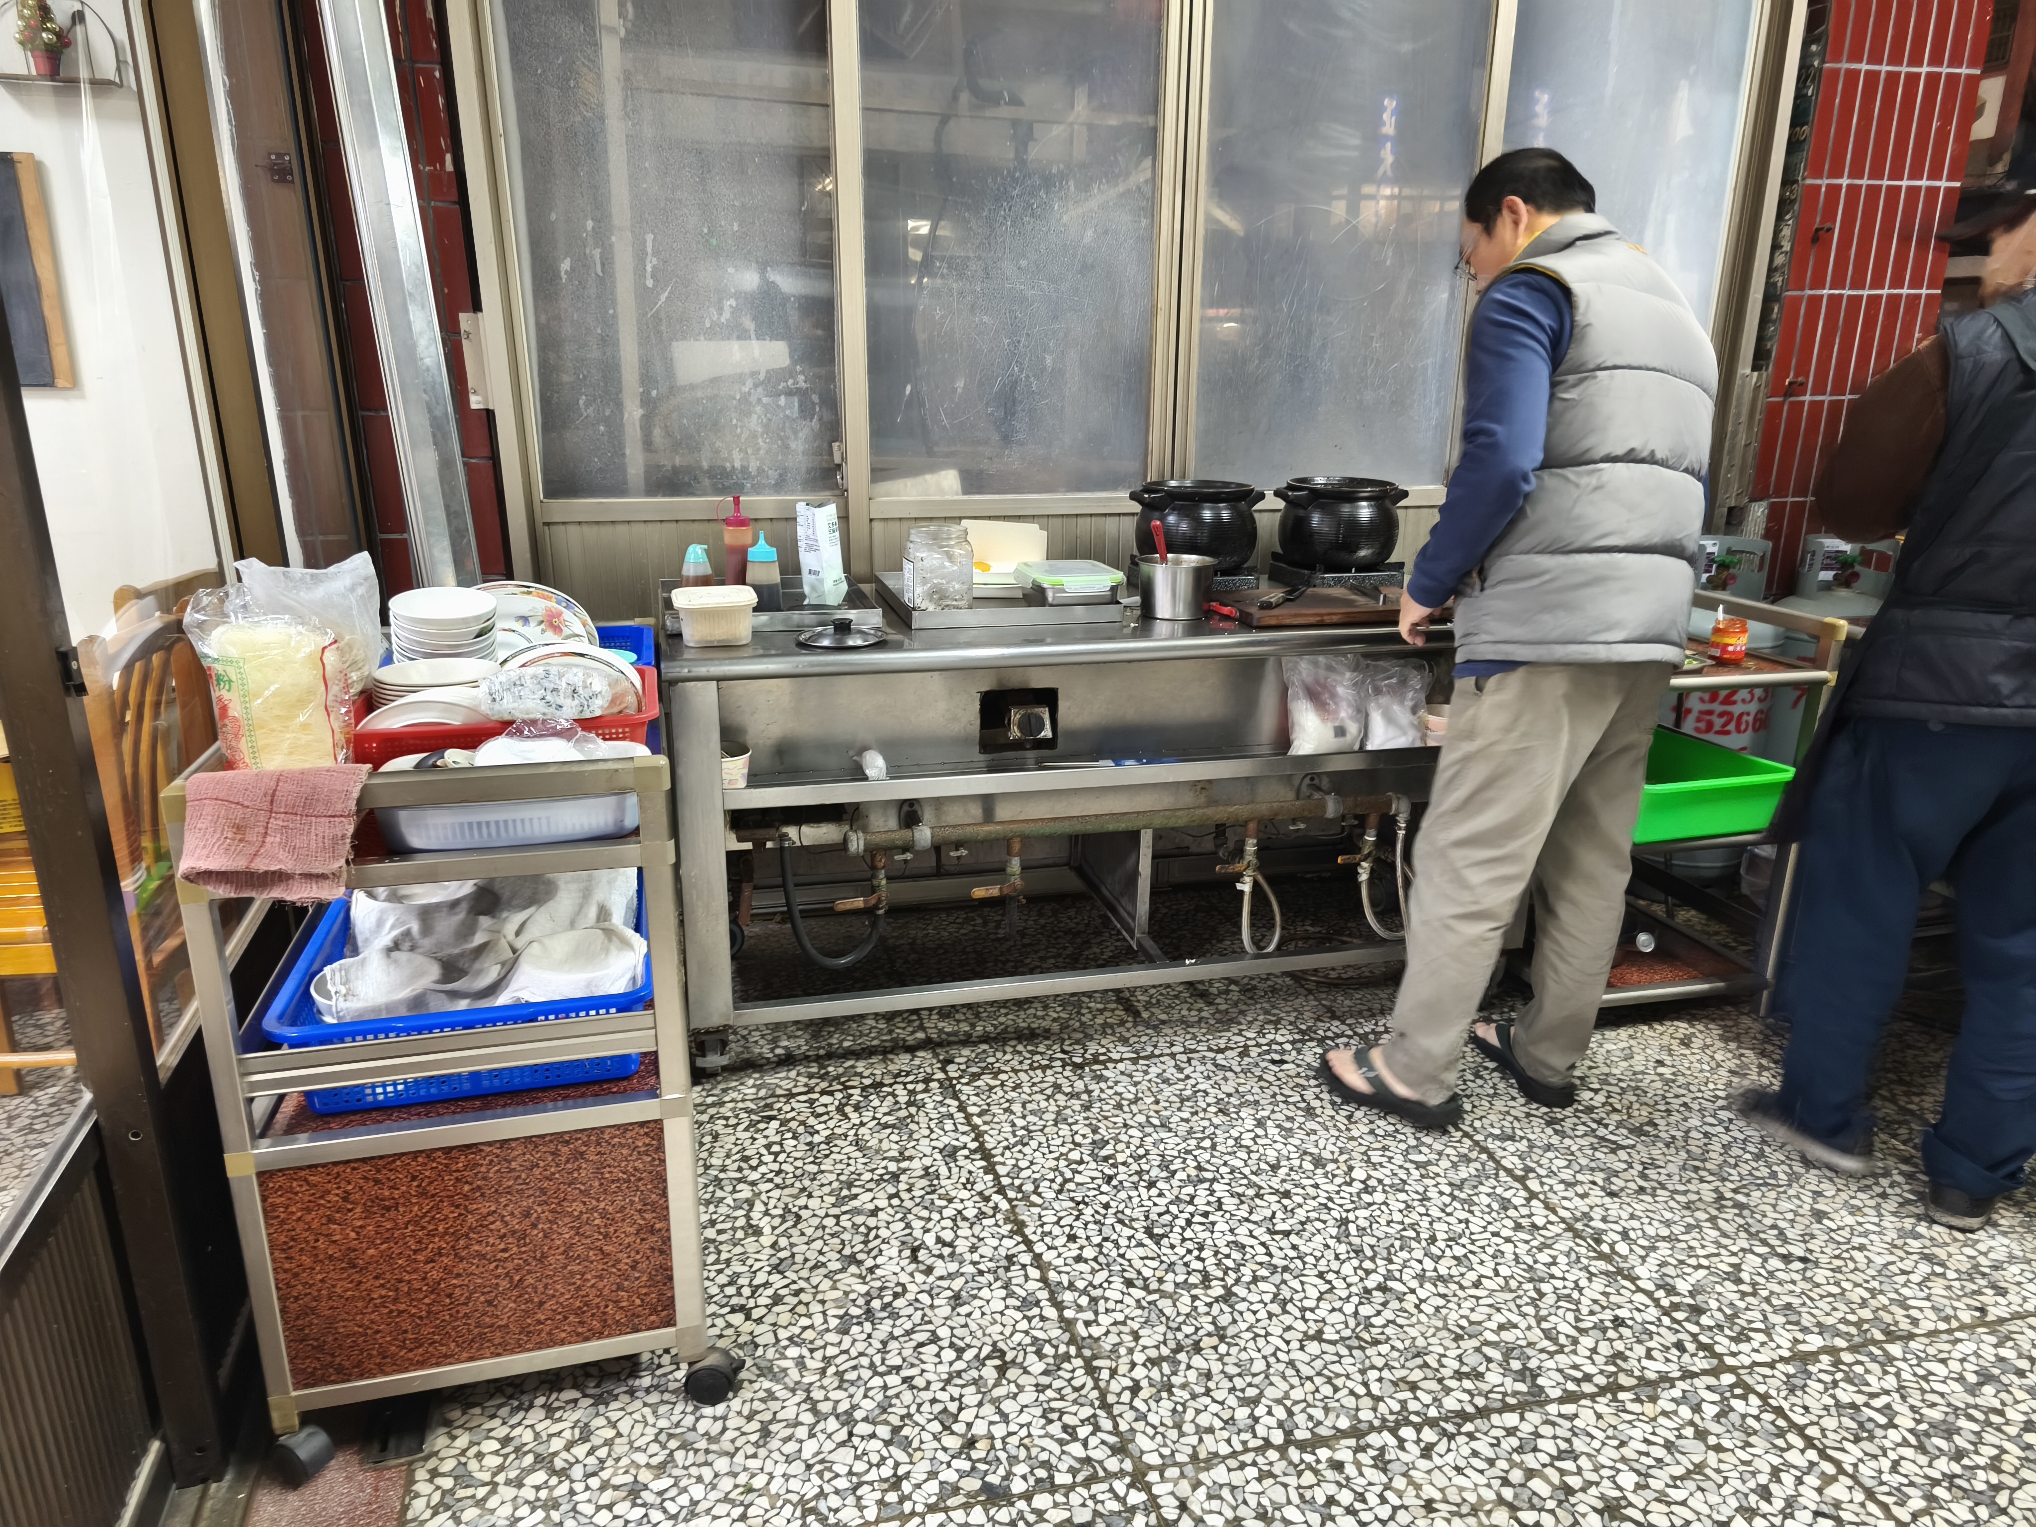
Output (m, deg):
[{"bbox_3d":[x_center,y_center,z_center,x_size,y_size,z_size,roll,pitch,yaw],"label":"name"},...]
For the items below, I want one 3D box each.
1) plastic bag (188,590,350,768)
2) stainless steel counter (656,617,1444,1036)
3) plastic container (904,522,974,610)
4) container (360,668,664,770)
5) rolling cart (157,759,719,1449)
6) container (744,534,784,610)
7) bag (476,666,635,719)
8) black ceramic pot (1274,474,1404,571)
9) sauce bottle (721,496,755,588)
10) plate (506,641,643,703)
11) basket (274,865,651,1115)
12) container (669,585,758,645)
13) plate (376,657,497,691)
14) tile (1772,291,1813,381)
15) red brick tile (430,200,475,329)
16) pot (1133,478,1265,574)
[{"bbox_3d":[-0.797,-0.051,1.457,0.165,0.280,0.100,-1,17,-5],"label":"plastic bag"},{"bbox_3d":[0.169,0.059,2.903,1.737,0.815,0.672,-4,18,-12],"label":"stainless steel counter"},{"bbox_3d":[-0.152,-0.381,2.615,0.132,0.147,0.132,-4,18,-14],"label":"plastic container"},{"bbox_3d":[-0.649,-0.033,1.752,0.370,0.110,0.260,-4,18,-14],"label":"container"},{"bbox_3d":[-0.737,0.313,1.958,0.525,0.890,0.800,-4,18,-14],"label":"rolling cart"},{"bbox_3d":[-0.488,-0.362,2.596,0.066,0.160,0.066,-4,18,-12],"label":"container"},{"bbox_3d":[-0.574,-0.088,1.679,0.185,0.070,0.100,-4,18,-14],"label":"bag"},{"bbox_3d":[0.710,-0.531,2.983,0.325,0.168,0.280,-7,19,-21],"label":"black ceramic pot"},{"bbox_3d":[-0.550,-0.417,2.668,0.059,0.214,0.059,-4,18,-14],"label":"sauce bottle"},{"bbox_3d":[-0.599,-0.070,1.775,0.210,0.027,0.210,-6,56,-18],"label":"plate"},{"bbox_3d":[-0.704,0.272,1.816,0.420,0.130,0.530,-4,18,-14],"label":"basket"},{"bbox_3d":[-0.546,-0.267,2.439,0.148,0.085,0.150,-4,18,-12],"label":"container"},{"bbox_3d":[-0.734,-0.114,1.714,0.165,0.022,0.165,-4,18,-14],"label":"plate"},{"bbox_3d":[1.889,-1.027,3.334,0.052,0.238,0.014,-4,18,-14],"label":"tile"},{"bbox_3d":[-1.093,-0.955,2.624,0.057,0.228,0.014,-4,18,-14],"label":"red brick tile"},{"bbox_3d":[0.397,-0.524,3.006,0.315,0.188,0.272,-4,18,-14],"label":"pot"}]

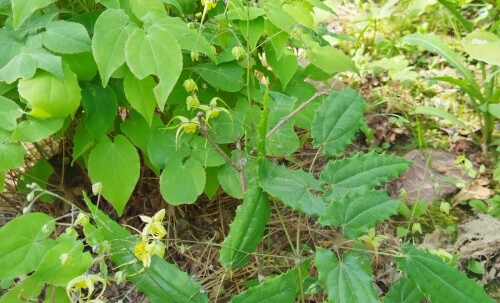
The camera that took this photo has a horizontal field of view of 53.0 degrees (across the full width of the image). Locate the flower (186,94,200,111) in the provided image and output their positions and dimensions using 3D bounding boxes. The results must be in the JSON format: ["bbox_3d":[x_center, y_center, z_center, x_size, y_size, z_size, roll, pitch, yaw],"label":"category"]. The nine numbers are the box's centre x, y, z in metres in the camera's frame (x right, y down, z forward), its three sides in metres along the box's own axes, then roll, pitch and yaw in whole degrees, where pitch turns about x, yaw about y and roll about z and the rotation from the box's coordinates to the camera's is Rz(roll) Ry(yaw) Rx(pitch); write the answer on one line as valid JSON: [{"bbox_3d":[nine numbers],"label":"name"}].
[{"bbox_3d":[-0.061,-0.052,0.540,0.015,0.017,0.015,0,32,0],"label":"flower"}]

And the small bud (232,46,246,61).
[{"bbox_3d":[-0.010,-0.095,0.485,0.012,0.013,0.012,0,28,0],"label":"small bud"}]

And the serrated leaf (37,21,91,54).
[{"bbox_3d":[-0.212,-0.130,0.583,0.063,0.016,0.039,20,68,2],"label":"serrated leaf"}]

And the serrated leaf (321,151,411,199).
[{"bbox_3d":[0.113,0.021,0.482,0.092,0.015,0.040,-11,51,-9],"label":"serrated leaf"}]

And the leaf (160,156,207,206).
[{"bbox_3d":[-0.079,0.034,0.598,0.055,0.016,0.062,-5,56,-1],"label":"leaf"}]

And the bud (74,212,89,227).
[{"bbox_3d":[-0.141,0.057,0.420,0.010,0.011,0.010,0,28,0],"label":"bud"}]

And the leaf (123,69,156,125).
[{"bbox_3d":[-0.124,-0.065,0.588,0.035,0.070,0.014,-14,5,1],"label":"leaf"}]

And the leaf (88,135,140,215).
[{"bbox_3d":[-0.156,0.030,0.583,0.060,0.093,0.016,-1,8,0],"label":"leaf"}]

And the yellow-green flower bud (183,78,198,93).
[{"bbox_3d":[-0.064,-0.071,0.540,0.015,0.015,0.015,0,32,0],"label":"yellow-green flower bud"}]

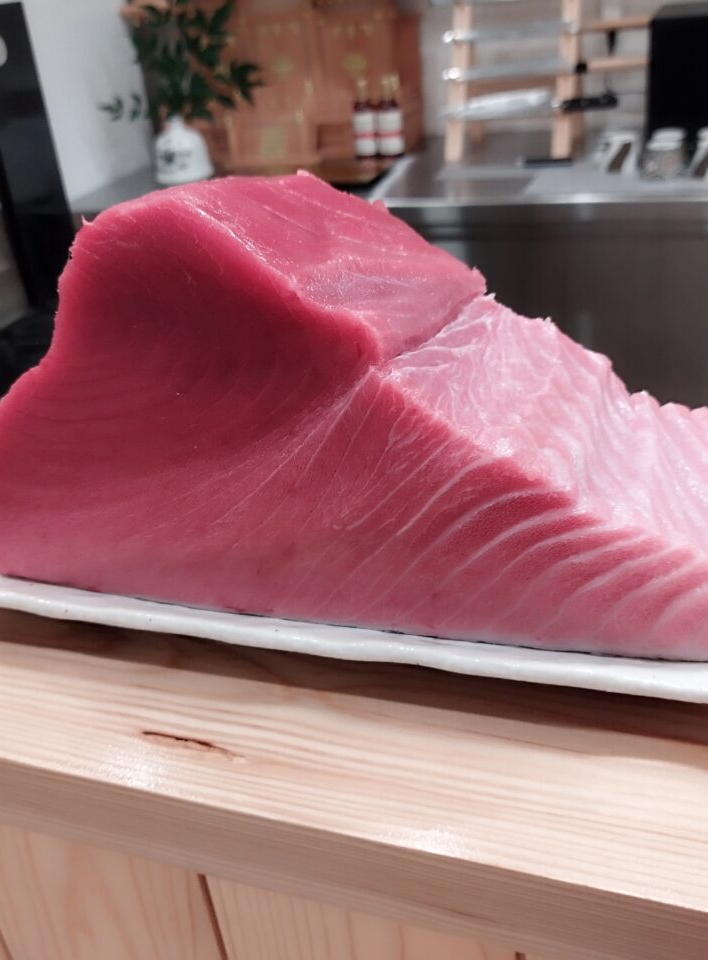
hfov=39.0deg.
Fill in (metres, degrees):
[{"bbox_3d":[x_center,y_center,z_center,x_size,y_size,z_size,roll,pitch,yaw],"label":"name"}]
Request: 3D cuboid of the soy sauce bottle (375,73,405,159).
[{"bbox_3d":[0.073,-0.791,2.167,0.056,0.175,0.056,5,31,21],"label":"soy sauce bottle"}]

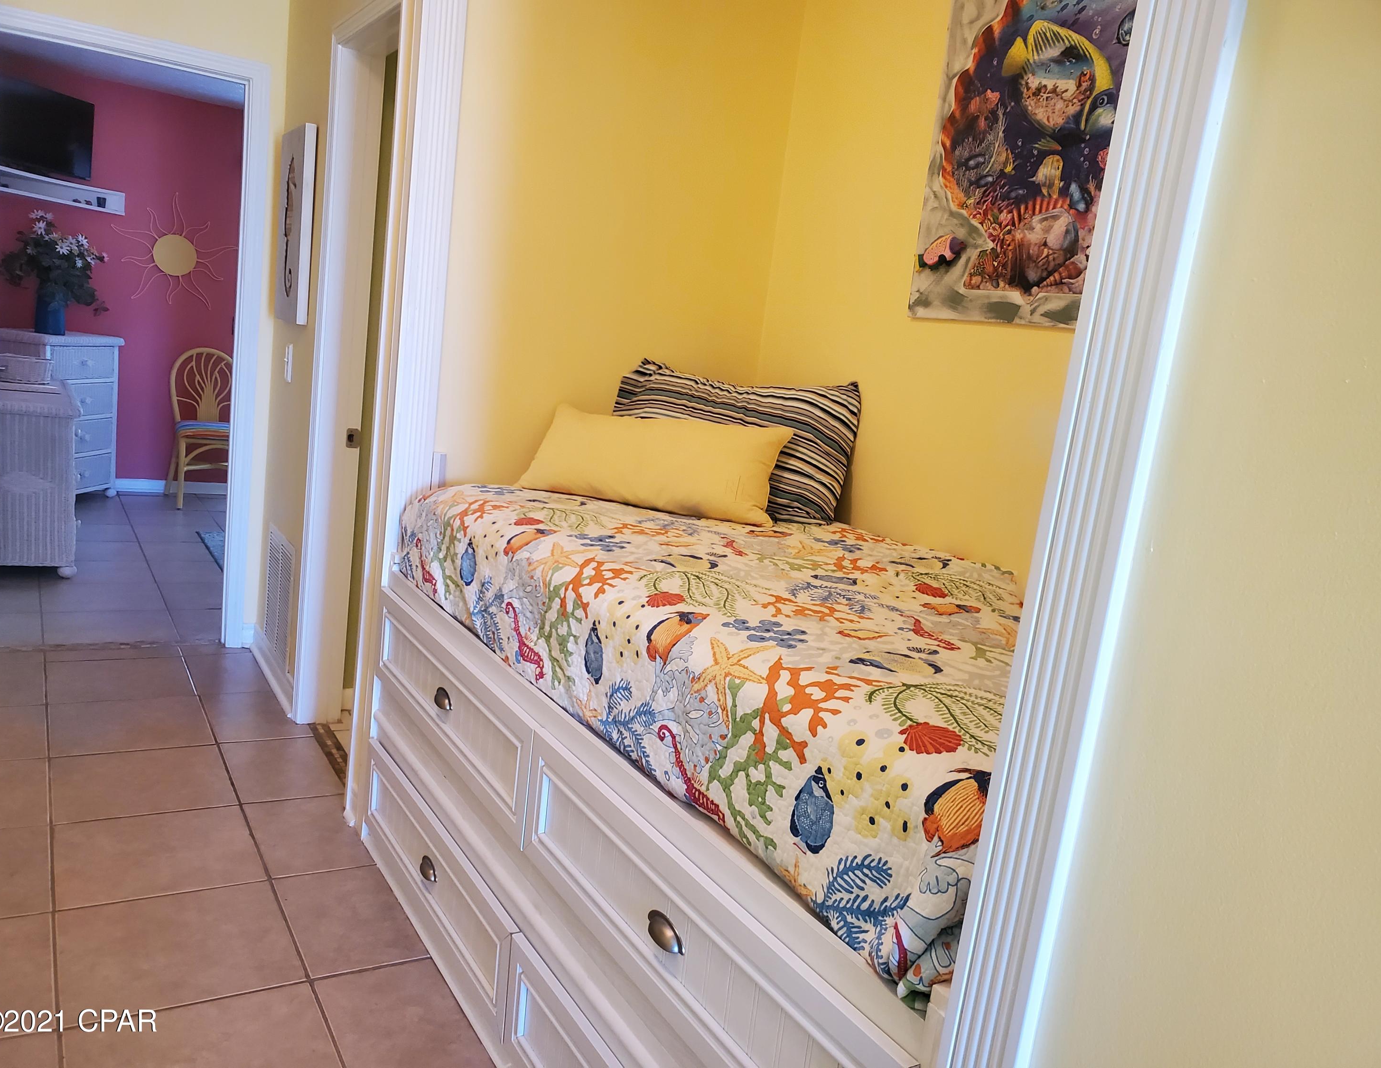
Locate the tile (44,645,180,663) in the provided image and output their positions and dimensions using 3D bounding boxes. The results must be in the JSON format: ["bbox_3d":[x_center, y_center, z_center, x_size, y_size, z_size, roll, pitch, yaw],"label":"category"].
[{"bbox_3d":[-2.084,0.433,3.872,0.420,0.012,0.184,1,11,-32],"label":"tile"}]

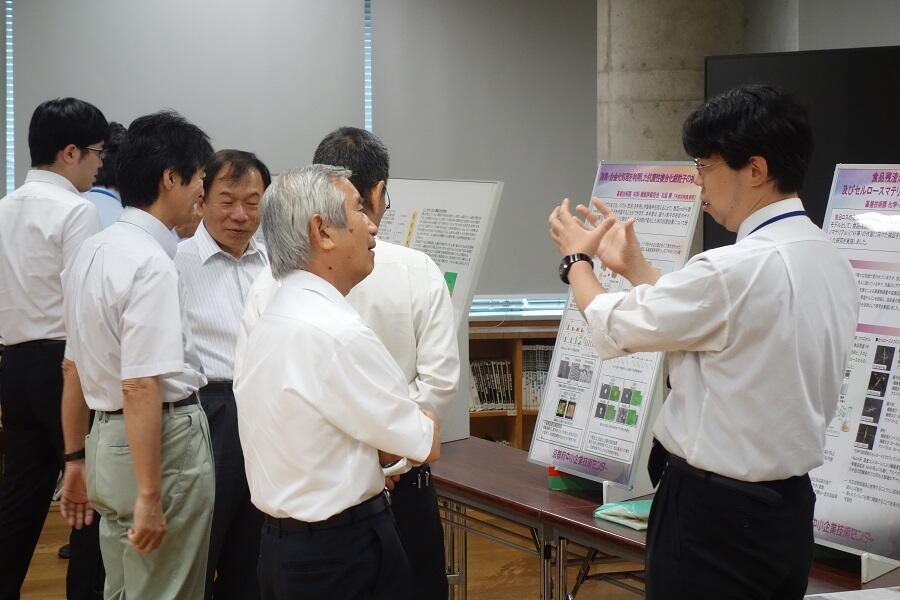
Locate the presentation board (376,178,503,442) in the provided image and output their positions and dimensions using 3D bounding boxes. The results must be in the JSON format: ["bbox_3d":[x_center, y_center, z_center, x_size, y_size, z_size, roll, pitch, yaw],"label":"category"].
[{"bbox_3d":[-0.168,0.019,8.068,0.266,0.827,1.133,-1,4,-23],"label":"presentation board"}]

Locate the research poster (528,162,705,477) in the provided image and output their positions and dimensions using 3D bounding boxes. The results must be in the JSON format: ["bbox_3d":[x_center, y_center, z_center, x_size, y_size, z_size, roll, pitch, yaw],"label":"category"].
[{"bbox_3d":[0.438,0.063,6.556,0.231,0.857,0.611,-1,4,-23],"label":"research poster"}]

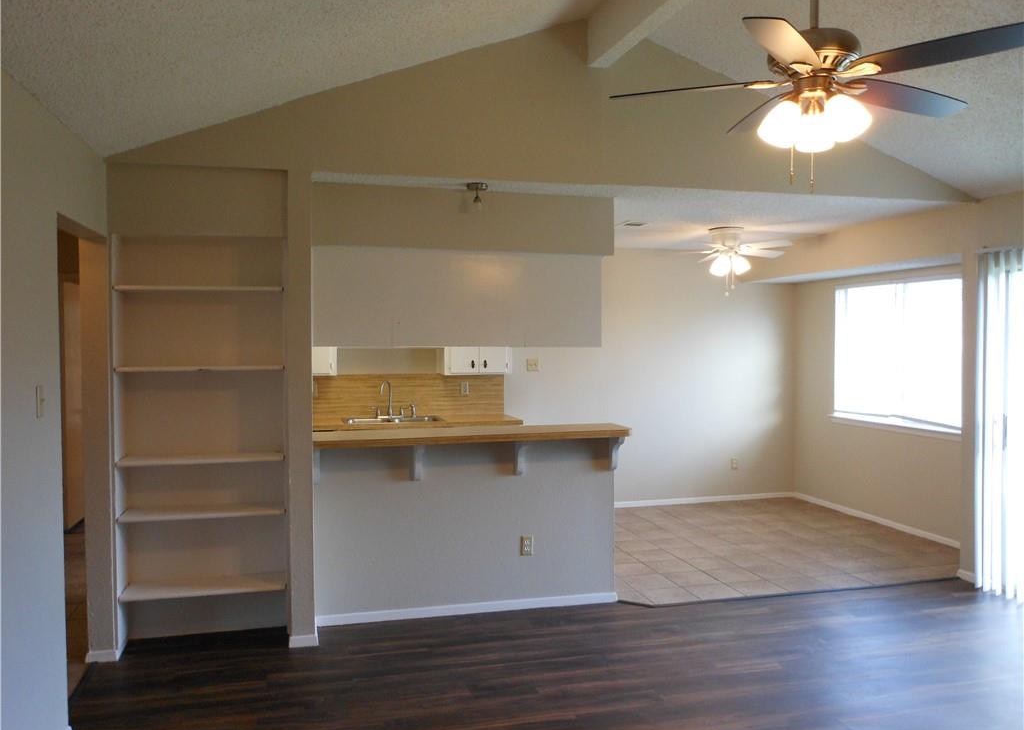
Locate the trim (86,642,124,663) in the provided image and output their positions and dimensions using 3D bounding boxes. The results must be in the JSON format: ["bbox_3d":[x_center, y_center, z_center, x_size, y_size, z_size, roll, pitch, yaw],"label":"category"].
[{"bbox_3d":[-2.009,1.429,4.052,0.157,0.060,0.020,-1,2,-14],"label":"trim"}]

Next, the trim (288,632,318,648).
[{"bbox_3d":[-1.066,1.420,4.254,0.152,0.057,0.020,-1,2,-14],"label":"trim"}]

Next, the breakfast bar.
[{"bbox_3d":[-0.208,0.901,4.671,1.755,1.063,0.405,-1,2,-14],"label":"breakfast bar"}]

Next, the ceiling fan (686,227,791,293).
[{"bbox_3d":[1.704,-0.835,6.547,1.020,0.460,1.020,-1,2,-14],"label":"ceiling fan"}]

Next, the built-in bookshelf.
[{"bbox_3d":[-1.586,0.404,4.287,0.815,2.090,0.325,-1,2,-14],"label":"built-in bookshelf"}]

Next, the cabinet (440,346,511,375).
[{"bbox_3d":[-0.325,-0.312,7.241,0.595,0.782,0.310,-1,2,-14],"label":"cabinet"}]

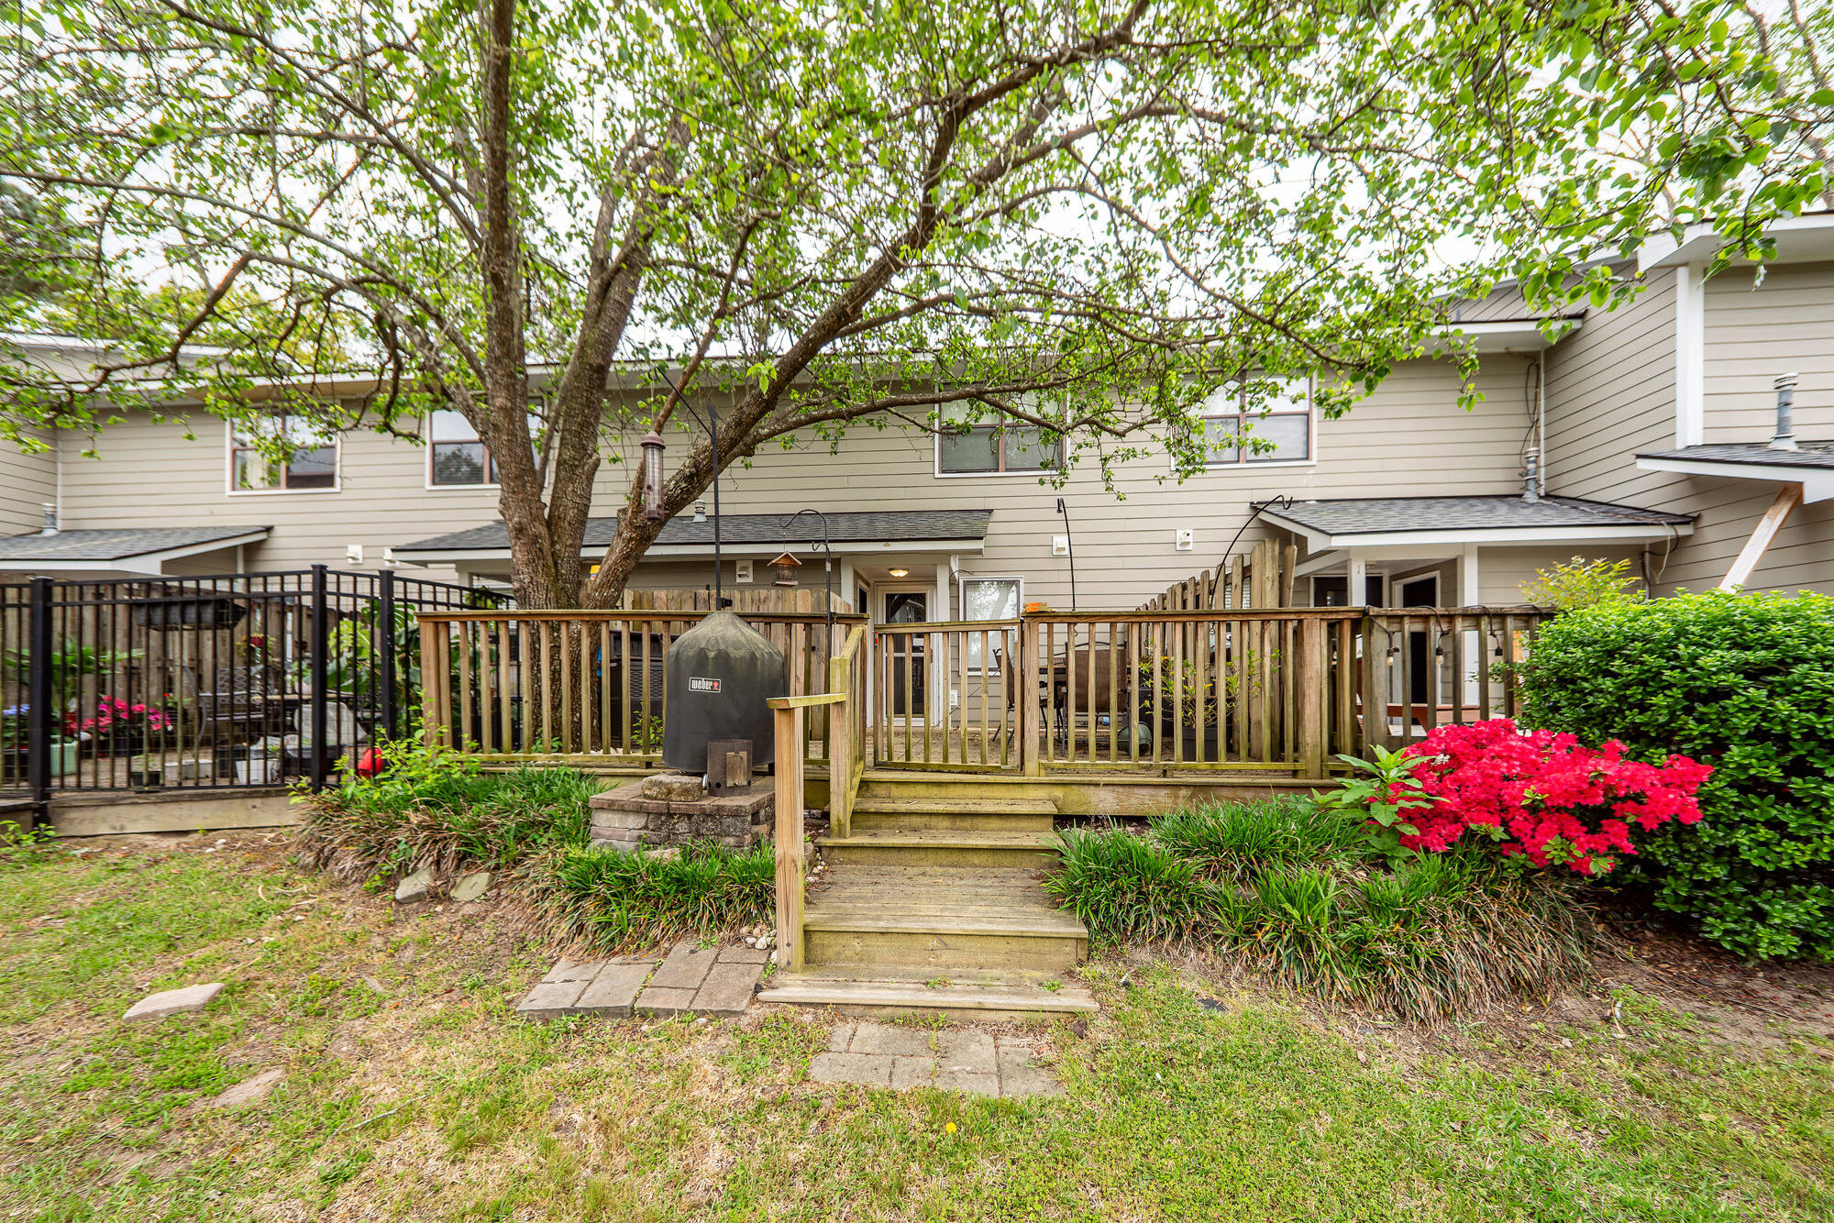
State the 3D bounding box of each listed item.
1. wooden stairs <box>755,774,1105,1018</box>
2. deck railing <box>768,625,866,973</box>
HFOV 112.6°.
[{"bbox_3d":[0.105,1.298,3.106,1.330,0.590,1.630,0,-3,4],"label":"wooden stairs"},{"bbox_3d":[-0.450,0.777,3.206,0.120,1.470,1.630,0,-3,6],"label":"deck railing"}]

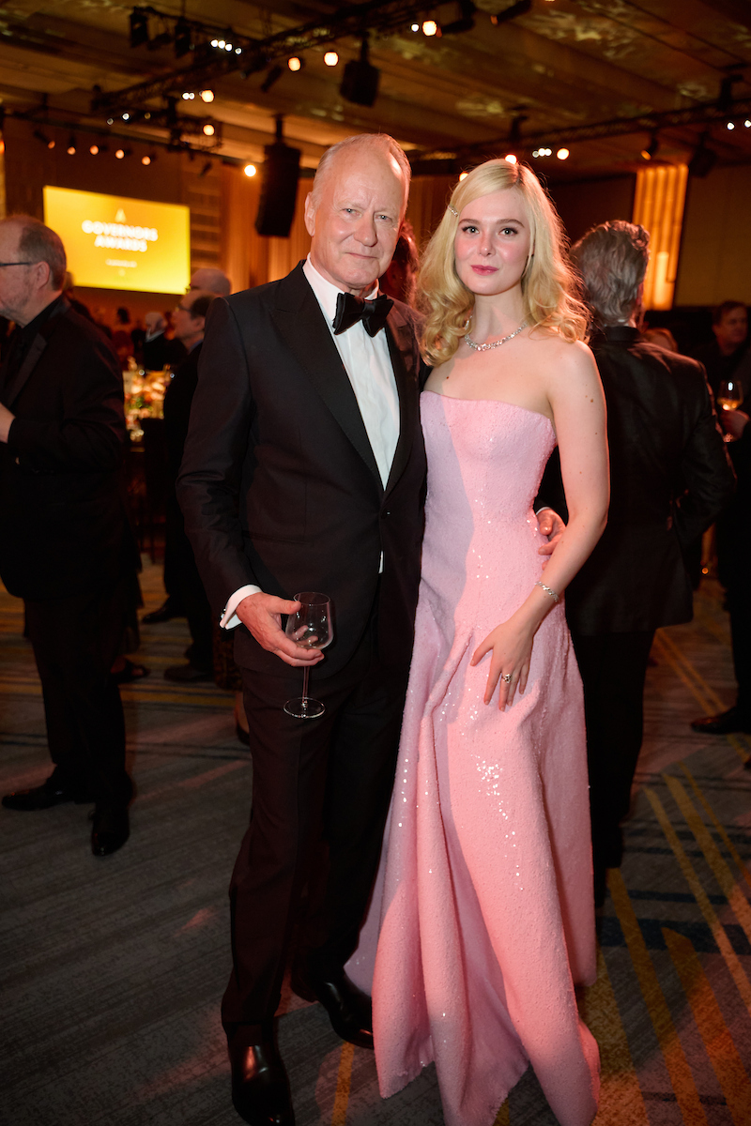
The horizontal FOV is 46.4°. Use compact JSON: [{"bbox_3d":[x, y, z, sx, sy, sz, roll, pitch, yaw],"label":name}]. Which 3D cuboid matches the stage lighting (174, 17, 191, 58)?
[{"bbox_3d":[-2.444,-6.654,11.100,0.190,0.420,0.180,6,13,19],"label":"stage lighting"}]

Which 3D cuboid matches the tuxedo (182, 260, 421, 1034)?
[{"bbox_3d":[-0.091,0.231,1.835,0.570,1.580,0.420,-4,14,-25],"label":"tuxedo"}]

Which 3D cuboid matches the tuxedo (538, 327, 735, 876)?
[{"bbox_3d":[0.667,0.124,2.518,0.600,1.520,0.430,6,13,17],"label":"tuxedo"}]

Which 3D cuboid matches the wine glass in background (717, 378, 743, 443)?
[{"bbox_3d":[1.237,-0.531,3.050,0.082,0.213,0.082,2,13,0],"label":"wine glass in background"}]

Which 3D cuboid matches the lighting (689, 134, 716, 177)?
[{"bbox_3d":[5.511,-6.859,14.800,0.360,0.620,0.360,26,25,34],"label":"lighting"}]

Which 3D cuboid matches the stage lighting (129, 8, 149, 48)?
[{"bbox_3d":[-2.949,-6.663,10.900,0.190,0.400,0.180,6,13,19],"label":"stage lighting"}]

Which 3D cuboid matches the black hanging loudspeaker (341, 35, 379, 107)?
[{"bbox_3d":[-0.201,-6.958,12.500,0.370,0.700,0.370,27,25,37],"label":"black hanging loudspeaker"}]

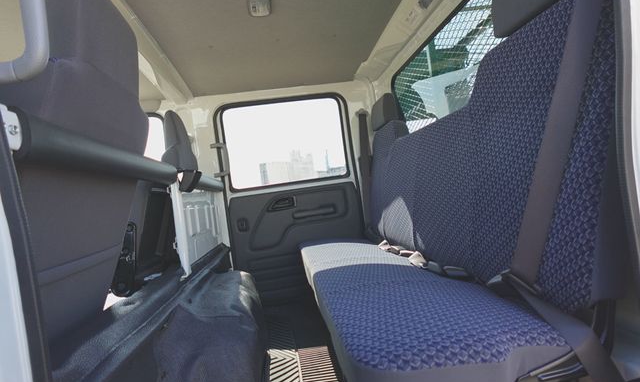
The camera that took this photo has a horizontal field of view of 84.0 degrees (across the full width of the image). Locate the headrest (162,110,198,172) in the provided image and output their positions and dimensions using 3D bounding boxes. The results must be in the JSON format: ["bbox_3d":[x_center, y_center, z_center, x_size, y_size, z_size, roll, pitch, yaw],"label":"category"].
[{"bbox_3d":[-0.567,-0.195,1.445,0.095,0.235,0.235,-4,-2,-6],"label":"headrest"}]

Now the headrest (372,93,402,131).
[{"bbox_3d":[0.328,-0.384,1.740,0.090,0.135,0.220,-1,-2,-6],"label":"headrest"}]

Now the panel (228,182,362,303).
[{"bbox_3d":[-0.106,0.279,1.891,0.705,0.580,0.070,-8,-1,-6],"label":"panel"}]

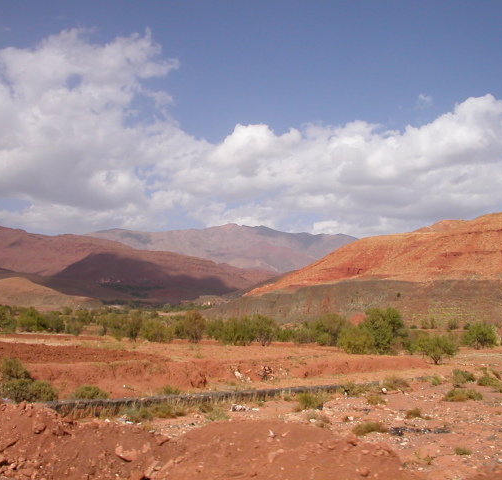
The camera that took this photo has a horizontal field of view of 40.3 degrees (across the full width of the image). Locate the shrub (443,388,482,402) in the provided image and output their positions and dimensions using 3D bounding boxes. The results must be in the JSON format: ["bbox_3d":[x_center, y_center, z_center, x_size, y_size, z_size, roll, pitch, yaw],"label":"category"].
[{"bbox_3d":[9.116,6.674,29.487,1.664,0.500,1.498,0,-5,0],"label":"shrub"}]

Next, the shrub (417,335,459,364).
[{"bbox_3d":[12.957,7.649,47.785,2.934,2.096,2.583,0,-5,0],"label":"shrub"}]

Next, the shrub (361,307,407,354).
[{"bbox_3d":[11.694,7.874,59.930,4.061,4.072,3.655,0,-5,0],"label":"shrub"}]

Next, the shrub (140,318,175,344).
[{"bbox_3d":[-10.339,9.869,74.852,3.749,2.526,3.374,0,-5,0],"label":"shrub"}]

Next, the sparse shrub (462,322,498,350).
[{"bbox_3d":[19.962,8.430,59.763,3.145,2.446,2.778,0,-5,0],"label":"sparse shrub"}]

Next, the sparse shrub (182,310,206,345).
[{"bbox_3d":[-5.246,7.983,62.410,2.189,3.102,1.946,0,-5,0],"label":"sparse shrub"}]

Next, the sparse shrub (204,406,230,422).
[{"bbox_3d":[-1.271,6.428,25.200,0.958,0.589,0.850,0,-5,0],"label":"sparse shrub"}]

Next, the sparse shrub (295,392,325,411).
[{"bbox_3d":[2.478,6.727,28.494,1.250,0.750,1.107,0,-5,0],"label":"sparse shrub"}]

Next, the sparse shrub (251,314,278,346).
[{"bbox_3d":[1.211,8.121,61.389,2.333,2.872,2.071,0,-5,0],"label":"sparse shrub"}]

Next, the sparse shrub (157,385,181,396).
[{"bbox_3d":[-3.633,6.735,30.495,1.087,0.555,0.978,0,-5,0],"label":"sparse shrub"}]

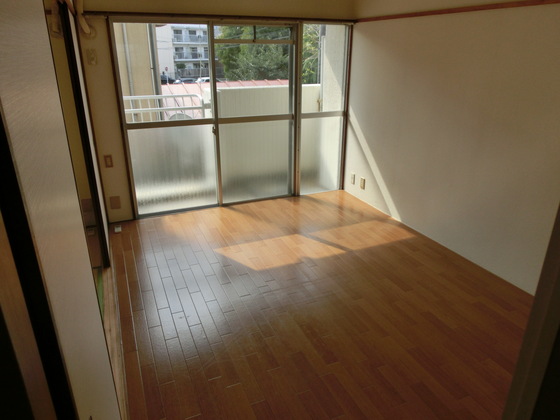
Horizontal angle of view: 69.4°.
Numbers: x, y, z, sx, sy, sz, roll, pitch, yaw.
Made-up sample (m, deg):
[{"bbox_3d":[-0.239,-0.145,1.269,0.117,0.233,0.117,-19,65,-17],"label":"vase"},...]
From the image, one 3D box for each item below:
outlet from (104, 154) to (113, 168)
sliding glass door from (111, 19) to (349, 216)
[{"bbox_3d":[-1.563,-0.441,3.701,0.070,0.120,0.014,-8,23,-21],"label":"outlet"},{"bbox_3d":[-0.358,-0.921,4.087,2.288,1.786,0.100,-8,23,-21],"label":"sliding glass door"}]

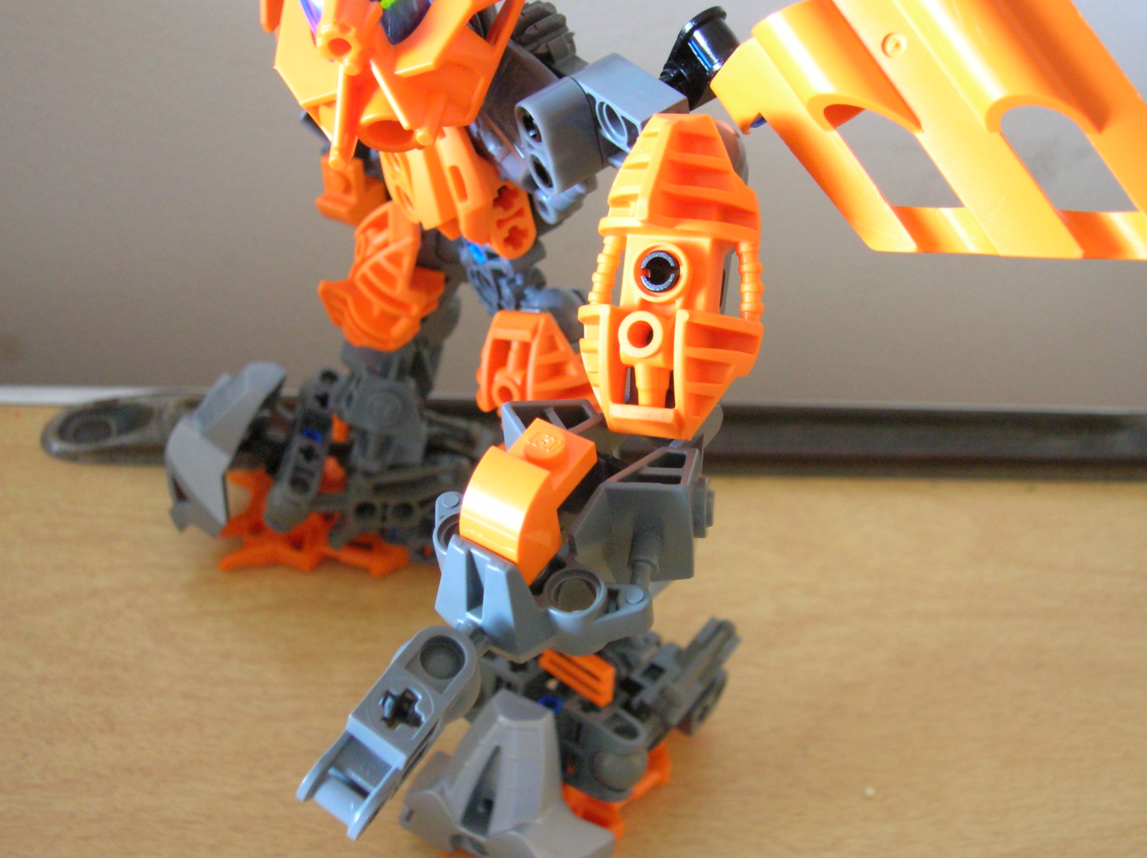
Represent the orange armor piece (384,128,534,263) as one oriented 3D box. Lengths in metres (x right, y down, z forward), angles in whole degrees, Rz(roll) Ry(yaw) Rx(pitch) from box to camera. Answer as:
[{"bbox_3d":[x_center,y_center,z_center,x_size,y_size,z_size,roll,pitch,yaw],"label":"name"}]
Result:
[{"bbox_3d":[-0.020,-0.042,0.236,0.030,0.029,0.016,9,34,33],"label":"orange armor piece"}]

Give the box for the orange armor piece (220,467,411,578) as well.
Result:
[{"bbox_3d":[-0.057,0.019,0.302,0.043,0.013,0.031,2,43,1],"label":"orange armor piece"}]

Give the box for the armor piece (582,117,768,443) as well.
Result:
[{"bbox_3d":[0.012,-0.019,0.171,0.024,0.039,0.013,4,2,25],"label":"armor piece"}]

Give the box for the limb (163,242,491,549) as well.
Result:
[{"bbox_3d":[-0.053,-0.013,0.292,0.074,0.072,0.045,2,33,1],"label":"limb"}]

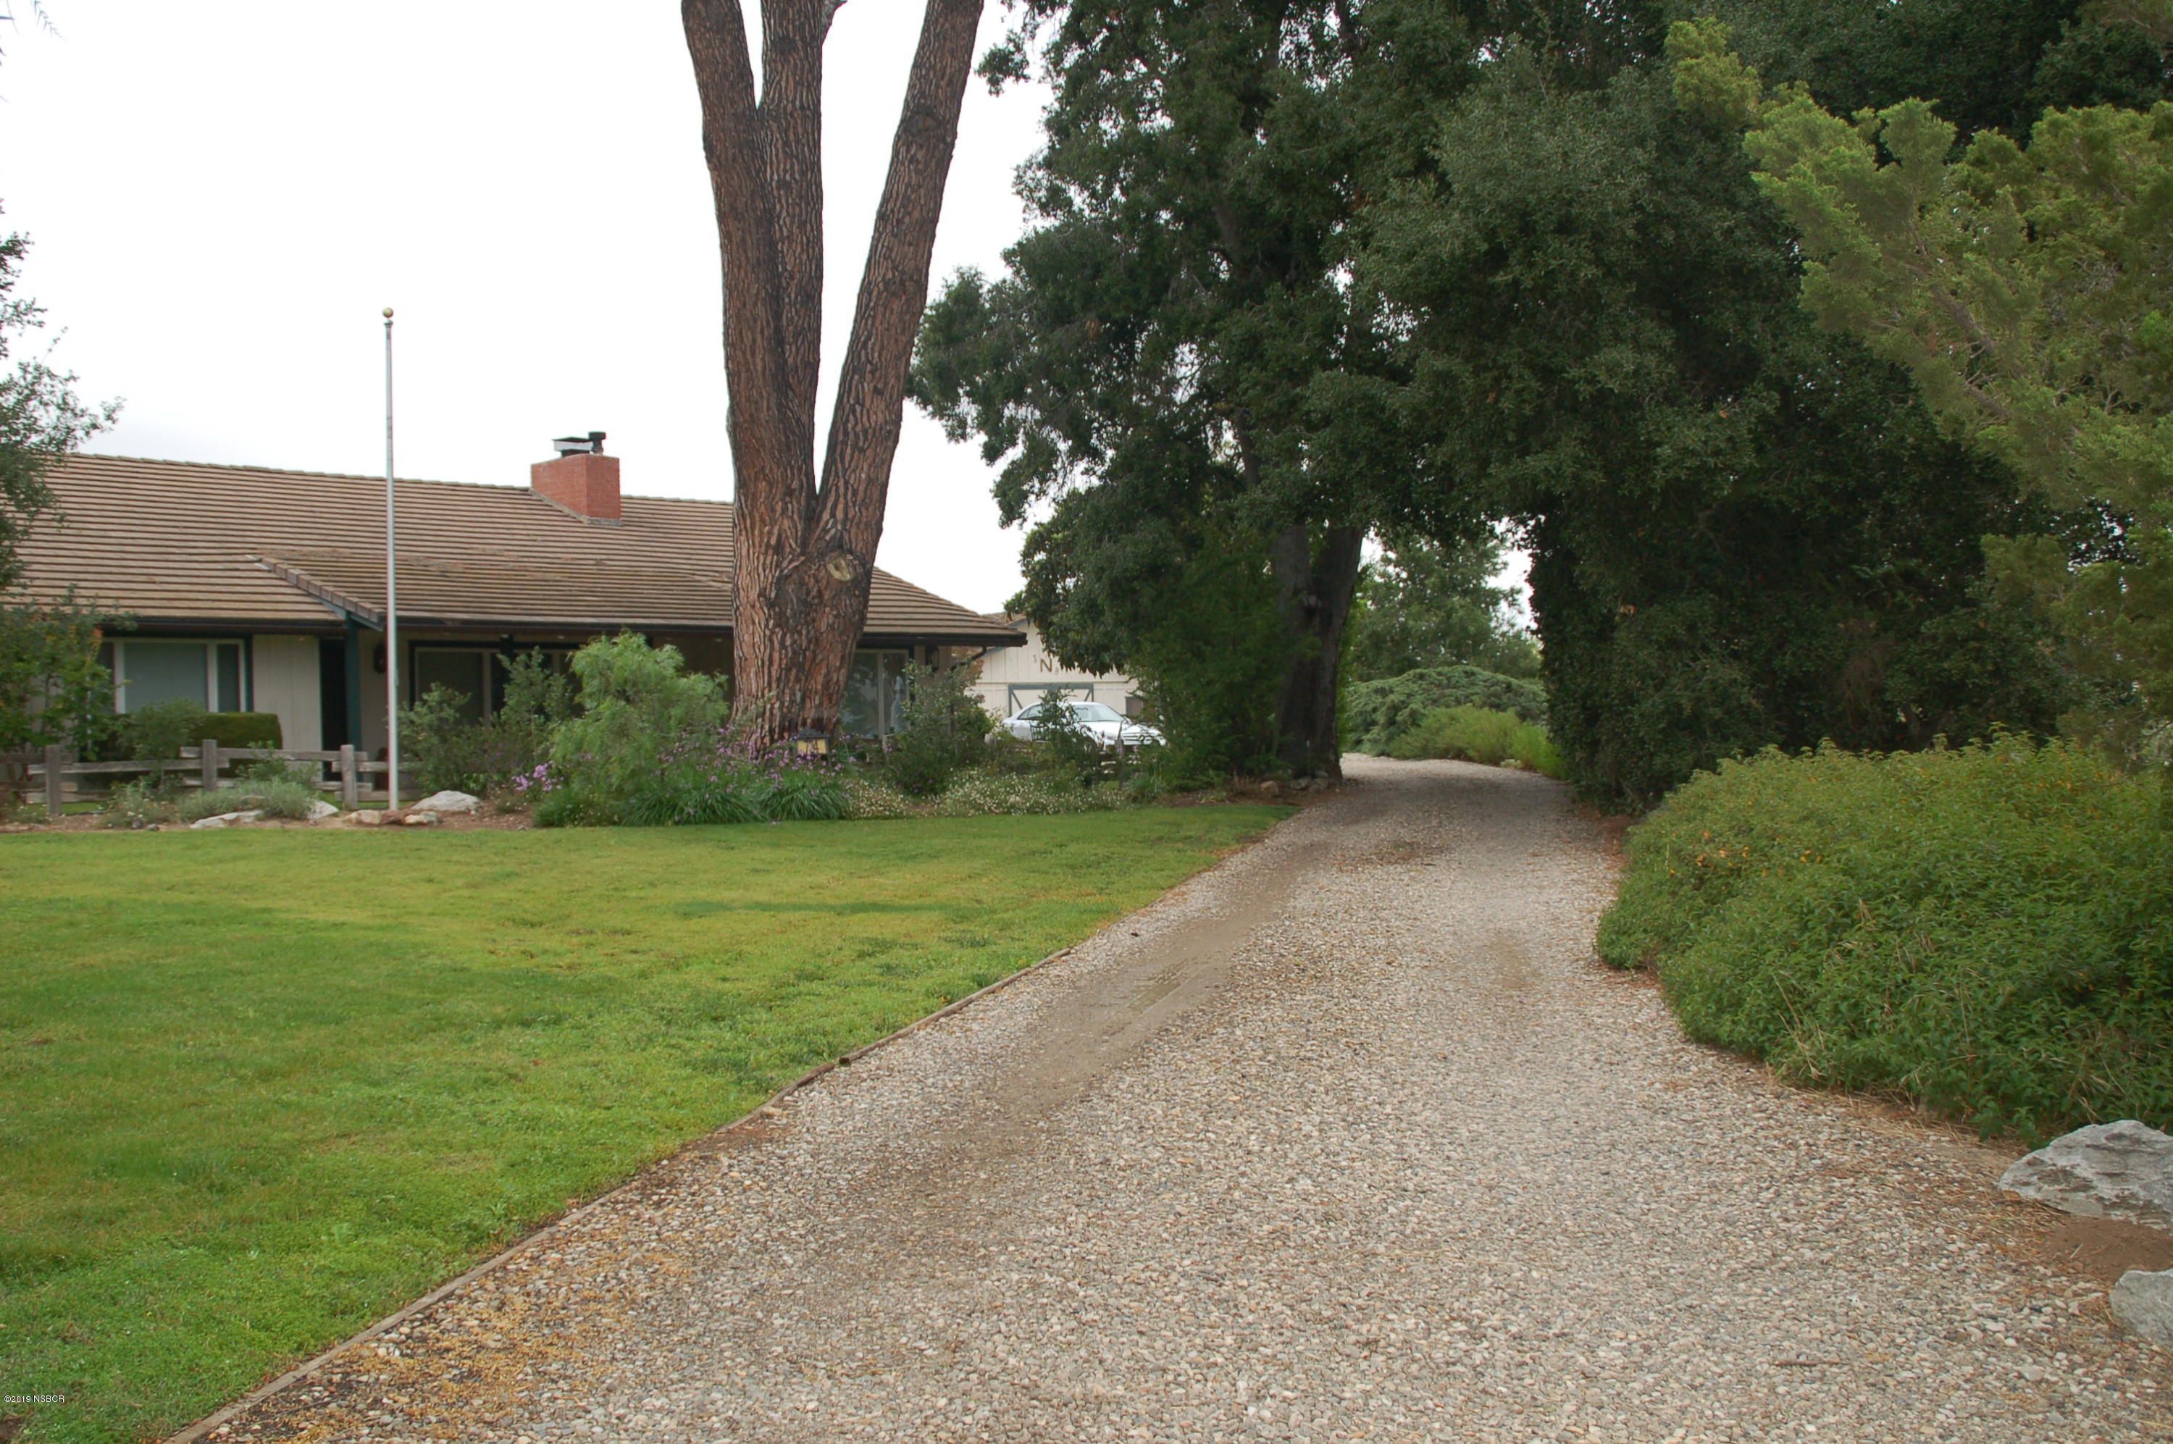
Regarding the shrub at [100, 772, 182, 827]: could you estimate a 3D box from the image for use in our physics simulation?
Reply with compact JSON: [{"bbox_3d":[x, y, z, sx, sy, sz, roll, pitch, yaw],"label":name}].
[{"bbox_3d":[-10.425,0.813,24.600,0.850,0.560,0.750,0,1,-3],"label":"shrub"}]

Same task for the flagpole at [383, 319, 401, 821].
[{"bbox_3d":[-8.274,-1.969,26.600,0.120,6.020,0.120,0,1,0],"label":"flagpole"}]

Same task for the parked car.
[{"bbox_3d":[-0.148,0.093,55.500,1.800,1.430,4.650,-1,2,-41],"label":"parked car"}]

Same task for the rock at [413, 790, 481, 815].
[{"bbox_3d":[-7.563,0.908,26.400,0.800,0.270,0.550,0,1,-6],"label":"rock"}]

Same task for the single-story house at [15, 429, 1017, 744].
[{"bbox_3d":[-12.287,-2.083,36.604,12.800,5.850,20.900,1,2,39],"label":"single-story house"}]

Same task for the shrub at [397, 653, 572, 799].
[{"bbox_3d":[-7.665,0.023,28.500,2.200,1.950,1.800,-1,1,-17],"label":"shrub"}]

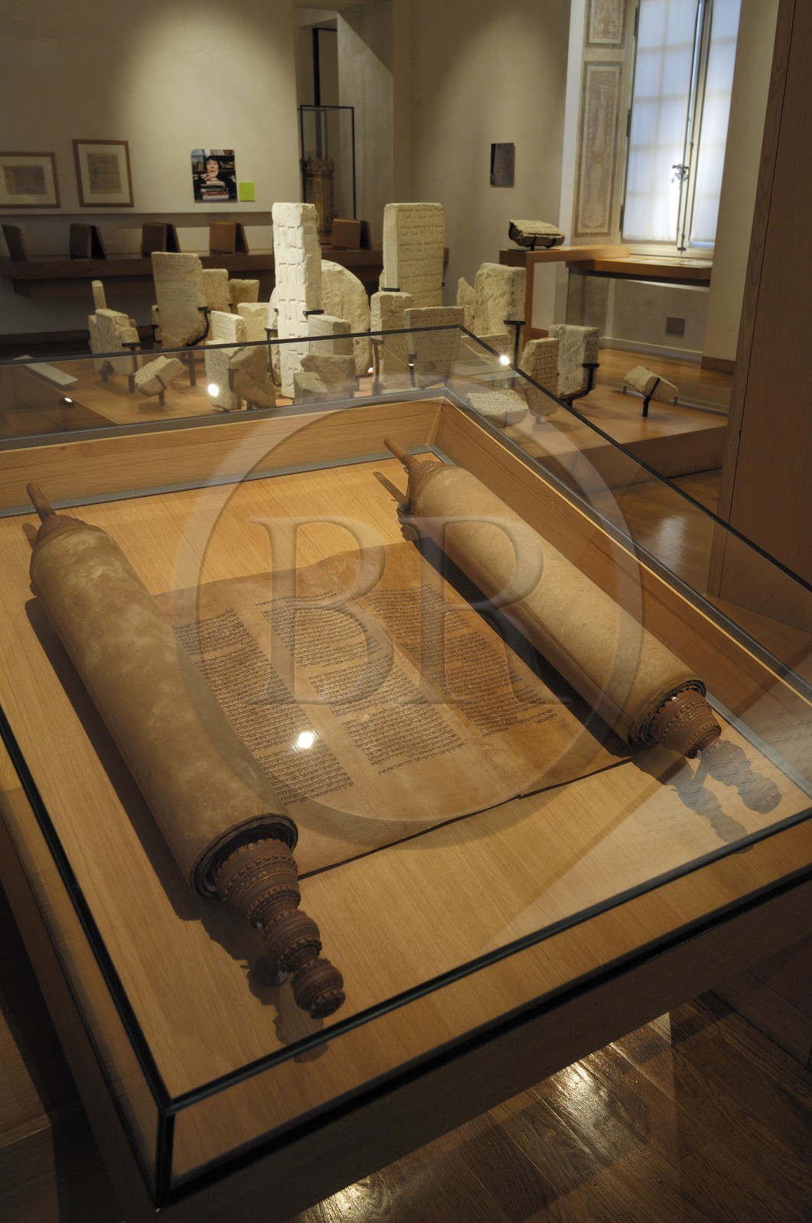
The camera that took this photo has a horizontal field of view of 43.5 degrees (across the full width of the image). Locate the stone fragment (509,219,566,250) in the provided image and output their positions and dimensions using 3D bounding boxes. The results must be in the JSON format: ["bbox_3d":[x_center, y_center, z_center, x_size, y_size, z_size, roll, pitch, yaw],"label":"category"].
[{"bbox_3d":[1.176,-3.444,9.286,0.470,0.250,0.230,-13,26,-29],"label":"stone fragment"}]

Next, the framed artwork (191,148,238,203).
[{"bbox_3d":[-2.153,-4.912,11.505,0.516,0.544,0.025,-13,26,-29],"label":"framed artwork"}]

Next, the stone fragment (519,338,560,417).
[{"bbox_3d":[0.747,-1.343,5.869,0.215,0.425,0.125,-13,26,-29],"label":"stone fragment"}]

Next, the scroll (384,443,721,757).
[{"bbox_3d":[0.186,-0.030,1.428,0.119,0.119,0.873,-13,43,-30],"label":"scroll"}]

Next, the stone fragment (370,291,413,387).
[{"bbox_3d":[-0.094,-1.816,6.780,0.255,0.580,0.140,-13,26,-29],"label":"stone fragment"}]

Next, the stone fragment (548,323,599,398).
[{"bbox_3d":[1.014,-1.518,6.191,0.125,0.405,0.320,-13,26,-29],"label":"stone fragment"}]

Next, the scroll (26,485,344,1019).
[{"bbox_3d":[-0.296,0.082,1.158,0.118,0.118,0.897,-14,43,-31],"label":"scroll"}]

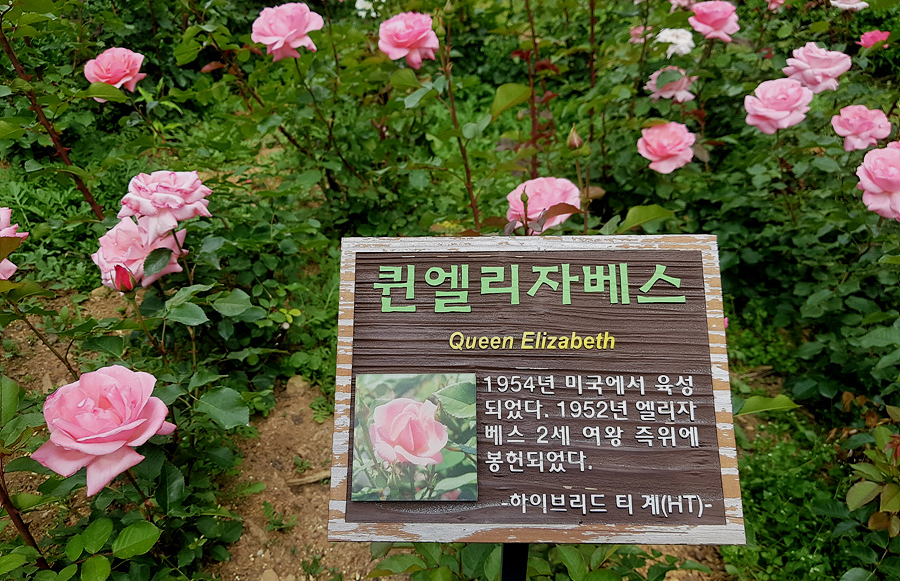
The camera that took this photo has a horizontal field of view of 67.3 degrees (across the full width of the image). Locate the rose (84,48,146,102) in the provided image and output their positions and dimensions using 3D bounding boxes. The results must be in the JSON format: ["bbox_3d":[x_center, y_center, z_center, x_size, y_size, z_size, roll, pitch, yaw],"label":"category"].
[{"bbox_3d":[-0.523,-0.339,1.060,0.092,0.063,0.088,-13,57,-21],"label":"rose"}]

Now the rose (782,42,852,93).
[{"bbox_3d":[0.544,-0.330,1.000,0.098,0.060,0.098,15,43,24],"label":"rose"}]

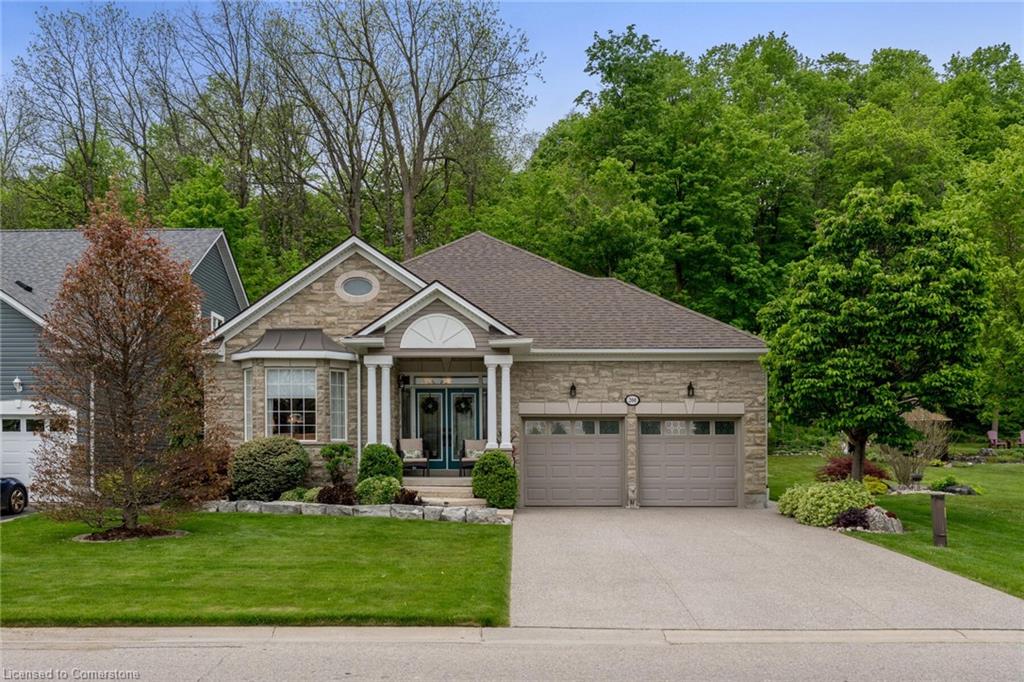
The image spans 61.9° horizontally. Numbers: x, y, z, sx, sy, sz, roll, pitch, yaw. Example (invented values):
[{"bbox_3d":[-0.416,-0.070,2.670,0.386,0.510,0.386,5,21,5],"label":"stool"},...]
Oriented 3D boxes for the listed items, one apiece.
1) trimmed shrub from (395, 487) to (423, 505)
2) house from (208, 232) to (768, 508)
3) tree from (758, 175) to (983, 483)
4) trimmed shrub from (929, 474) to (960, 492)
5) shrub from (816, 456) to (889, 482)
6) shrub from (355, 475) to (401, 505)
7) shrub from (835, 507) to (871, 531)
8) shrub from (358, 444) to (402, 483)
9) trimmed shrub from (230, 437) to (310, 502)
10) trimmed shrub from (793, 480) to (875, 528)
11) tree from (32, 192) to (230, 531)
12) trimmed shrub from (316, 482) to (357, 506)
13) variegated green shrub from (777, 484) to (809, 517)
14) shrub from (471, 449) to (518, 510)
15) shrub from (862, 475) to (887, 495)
[{"bbox_3d":[-2.182,3.242,17.900,0.600,0.400,0.520,0,-2,0],"label":"trimmed shrub"},{"bbox_3d":[-0.350,0.350,24.600,12.800,7.300,12.000,0,0,0],"label":"house"},{"bbox_3d":[8.688,-0.132,20.500,5.400,7.200,5.100,0,-2,0],"label":"tree"},{"bbox_3d":[12.317,4.058,24.300,0.820,0.500,0.700,0,-3,0],"label":"trimmed shrub"},{"bbox_3d":[8.942,3.427,22.400,1.900,0.800,1.600,0,-2,0],"label":"shrub"},{"bbox_3d":[-2.959,3.269,18.800,1.000,0.680,0.950,0,-3,0],"label":"shrub"},{"bbox_3d":[6.826,3.548,17.100,0.730,0.500,0.620,0,-2,0],"label":"shrub"},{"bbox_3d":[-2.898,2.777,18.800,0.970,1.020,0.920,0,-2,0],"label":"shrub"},{"bbox_3d":[-5.294,2.828,18.700,1.740,1.450,1.600,0,-2,0],"label":"trimmed shrub"},{"bbox_3d":[6.728,3.422,17.900,1.620,0.870,1.350,0,-3,0],"label":"trimmed shrub"},{"bbox_3d":[-7.271,0.381,16.600,3.600,6.500,3.400,0,-3,0],"label":"tree"},{"bbox_3d":[-3.724,3.236,18.100,0.850,0.480,0.700,0,-2,0],"label":"trimmed shrub"},{"bbox_3d":[6.490,3.650,19.600,0.820,0.700,0.820,0,-2,0],"label":"variegated green shrub"},{"bbox_3d":[-0.372,3.128,19.300,1.020,1.270,1.000,0,-3,0],"label":"shrub"},{"bbox_3d":[10.224,4.036,24.000,0.720,0.540,0.700,0,-3,0],"label":"shrub"}]

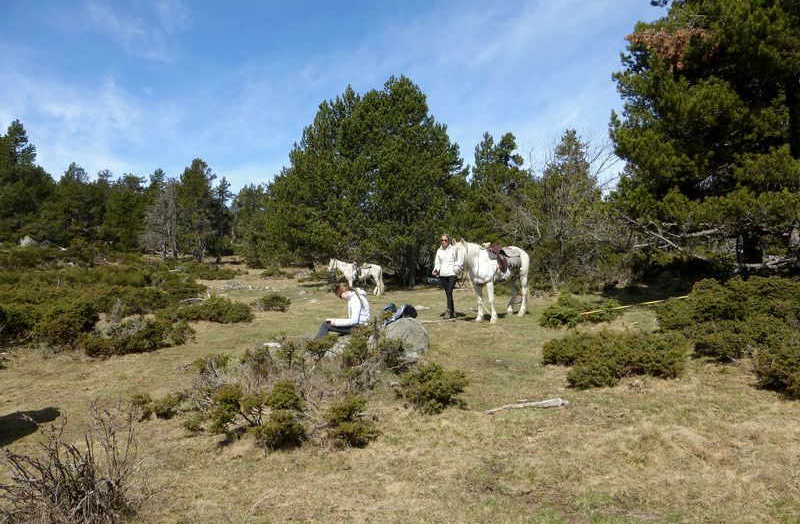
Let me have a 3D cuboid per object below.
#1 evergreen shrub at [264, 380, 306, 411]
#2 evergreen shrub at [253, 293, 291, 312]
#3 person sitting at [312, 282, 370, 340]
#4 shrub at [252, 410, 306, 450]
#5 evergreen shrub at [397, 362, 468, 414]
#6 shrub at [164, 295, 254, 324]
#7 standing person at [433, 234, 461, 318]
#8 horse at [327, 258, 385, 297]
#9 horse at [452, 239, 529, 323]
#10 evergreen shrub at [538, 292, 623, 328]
[{"bbox_3d":[-0.968,1.119,4.650,0.330,0.290,0.310,0,2,0],"label":"evergreen shrub"},{"bbox_3d":[-2.942,0.935,12.800,0.780,0.440,0.700,0,2,-11],"label":"evergreen shrub"},{"bbox_3d":[-0.851,0.745,7.800,0.880,0.900,0.480,0,2,3],"label":"person sitting"},{"bbox_3d":[-0.950,1.310,4.400,0.410,0.310,0.400,0,1,0],"label":"shrub"},{"bbox_3d":[0.288,1.127,5.000,0.610,0.390,0.540,0,2,0],"label":"evergreen shrub"},{"bbox_3d":[-3.640,0.889,10.600,1.650,0.500,1.100,0,2,-11],"label":"shrub"},{"bbox_3d":[0.910,0.284,10.850,0.540,1.660,0.360,0,2,7],"label":"standing person"},{"bbox_3d":[-1.980,0.700,25.000,2.450,1.720,0.600,0,1,-10],"label":"horse"},{"bbox_3d":[1.850,0.360,11.000,0.600,1.600,2.150,1,1,38],"label":"horse"},{"bbox_3d":[3.330,0.870,10.300,1.480,0.600,1.150,0,1,0],"label":"evergreen shrub"}]

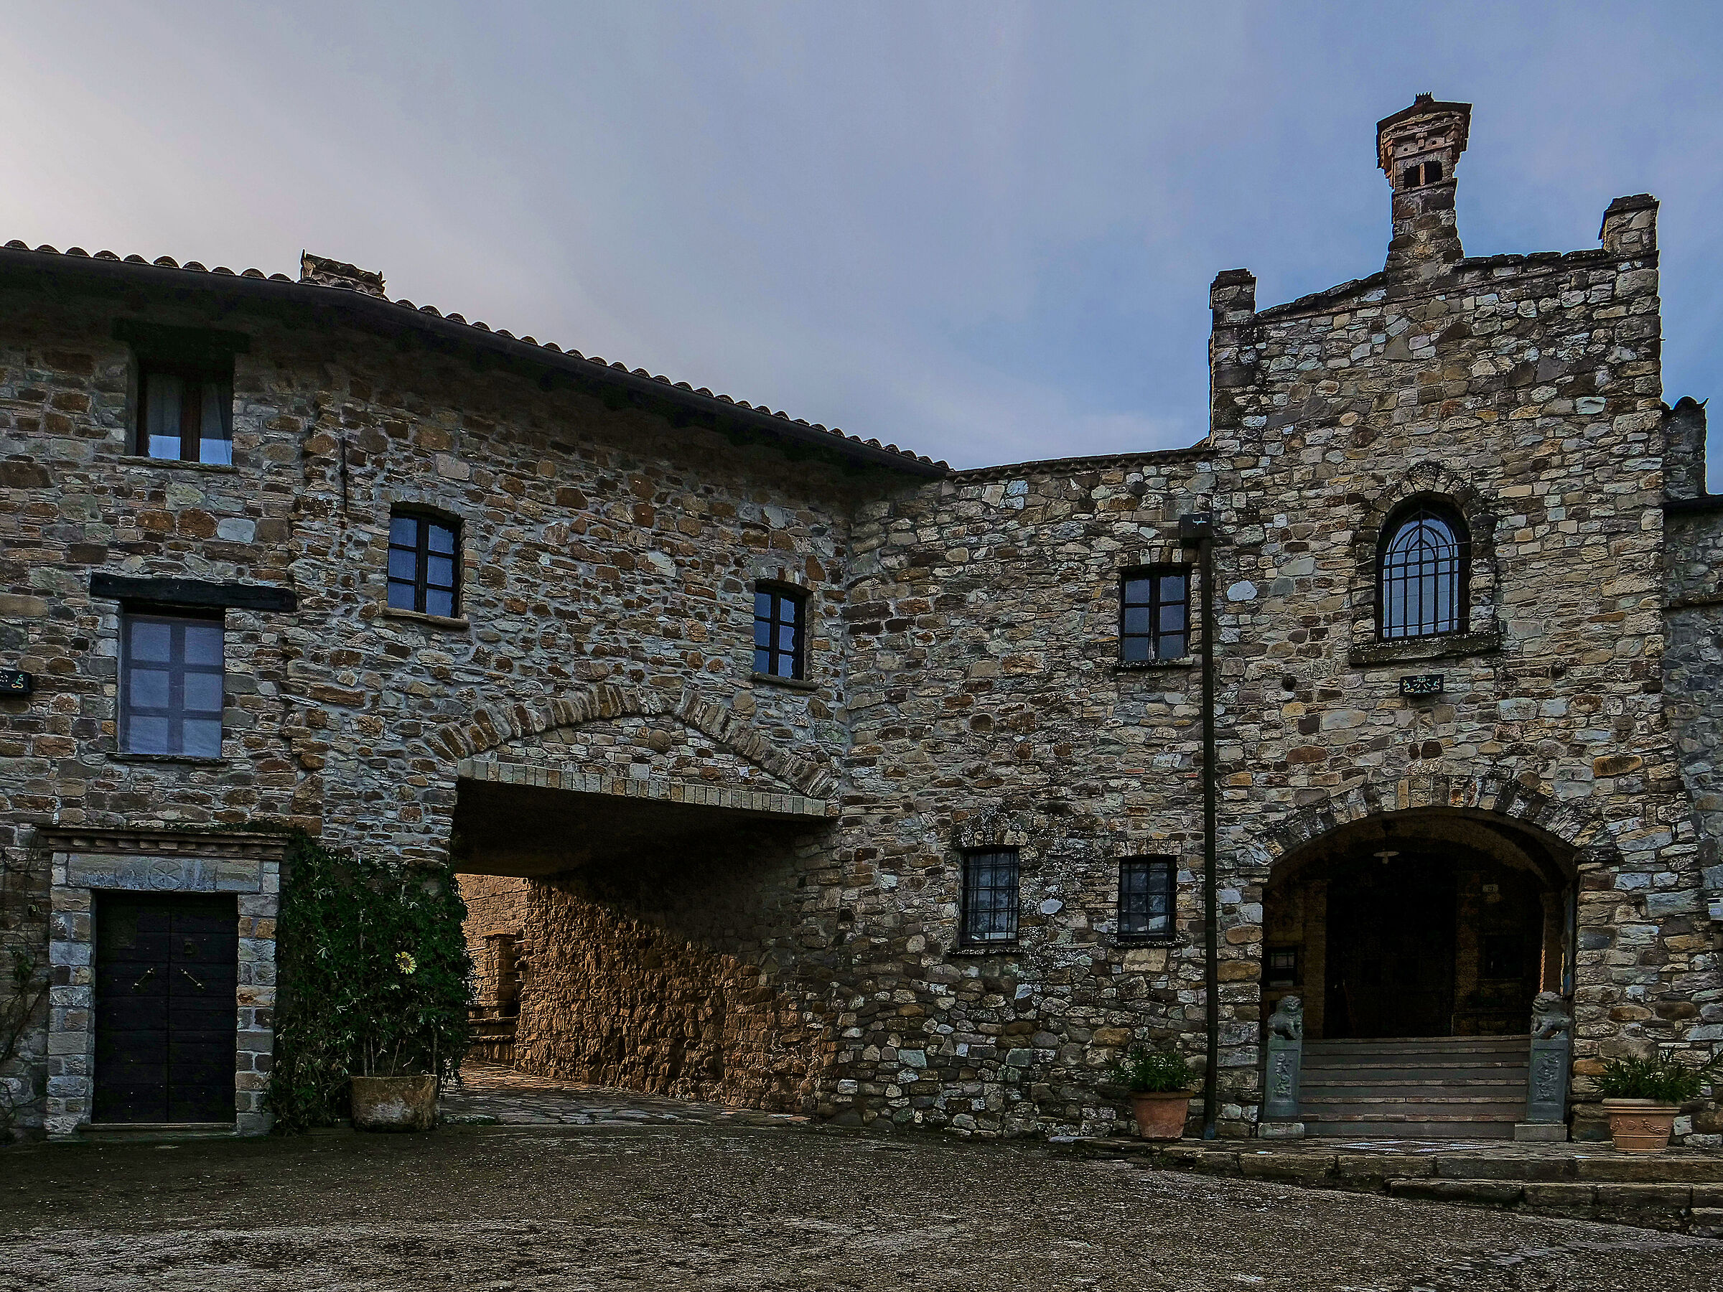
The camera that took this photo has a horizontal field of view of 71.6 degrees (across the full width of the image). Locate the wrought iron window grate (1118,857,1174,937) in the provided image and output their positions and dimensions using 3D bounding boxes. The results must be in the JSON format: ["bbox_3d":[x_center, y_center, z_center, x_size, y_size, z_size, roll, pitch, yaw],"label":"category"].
[{"bbox_3d":[2.862,2.538,12.011,0.560,0.840,0.120,-1,-5,8],"label":"wrought iron window grate"}]

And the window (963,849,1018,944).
[{"bbox_3d":[1.446,2.787,13.300,0.660,1.060,0.100,-1,-5,7],"label":"window"}]

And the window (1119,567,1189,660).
[{"bbox_3d":[3.198,-0.338,13.050,0.730,1.030,0.130,-1,-5,9],"label":"window"}]

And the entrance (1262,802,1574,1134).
[{"bbox_3d":[5.406,3.163,11.575,2.650,2.980,0.600,-1,-5,16],"label":"entrance"}]

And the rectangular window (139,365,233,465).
[{"bbox_3d":[-6.040,-2.074,10.700,0.750,0.880,0.140,1,-5,-15],"label":"rectangular window"}]

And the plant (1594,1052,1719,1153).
[{"bbox_3d":[6.920,3.973,10.400,0.860,0.740,0.760,-1,-5,16],"label":"plant"}]

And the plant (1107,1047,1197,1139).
[{"bbox_3d":[3.049,4.683,12.500,0.880,0.930,0.840,-1,-5,8],"label":"plant"}]

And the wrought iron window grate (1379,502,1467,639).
[{"bbox_3d":[5.468,-0.734,11.637,0.770,1.270,0.100,-1,-5,16],"label":"wrought iron window grate"}]

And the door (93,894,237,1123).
[{"bbox_3d":[-6.175,3.219,10.600,1.110,2.000,0.130,1,-5,-15],"label":"door"}]

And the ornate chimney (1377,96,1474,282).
[{"bbox_3d":[5.934,-4.841,12.600,0.780,1.860,0.780,-1,-5,18],"label":"ornate chimney"}]

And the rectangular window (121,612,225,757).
[{"bbox_3d":[-5.676,0.316,9.839,0.730,1.140,0.120,1,-5,-14],"label":"rectangular window"}]

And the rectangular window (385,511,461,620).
[{"bbox_3d":[-3.871,-0.727,10.571,0.610,0.880,0.120,2,-5,-28],"label":"rectangular window"}]

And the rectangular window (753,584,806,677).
[{"bbox_3d":[-0.907,-0.149,13.200,0.690,1.000,0.130,2,-5,-28],"label":"rectangular window"}]

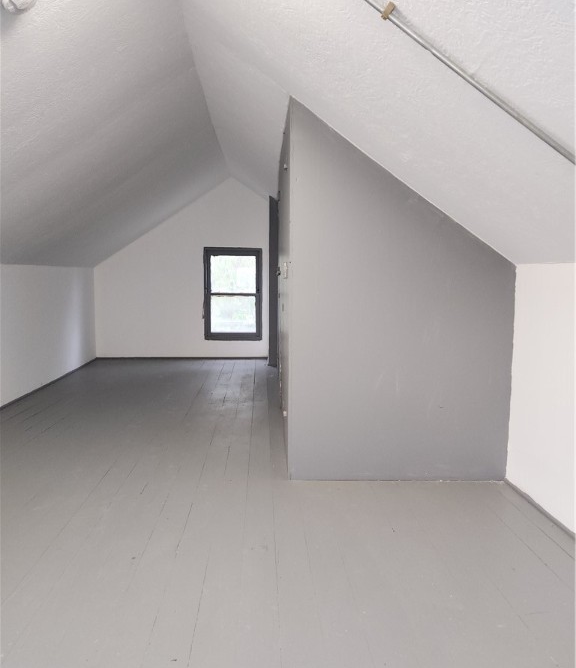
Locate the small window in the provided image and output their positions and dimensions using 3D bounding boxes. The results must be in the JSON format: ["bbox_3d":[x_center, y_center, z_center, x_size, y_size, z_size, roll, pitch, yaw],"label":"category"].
[{"bbox_3d":[-0.800,-0.582,7.503,0.838,1.365,0.100,0,7,-3],"label":"small window"}]

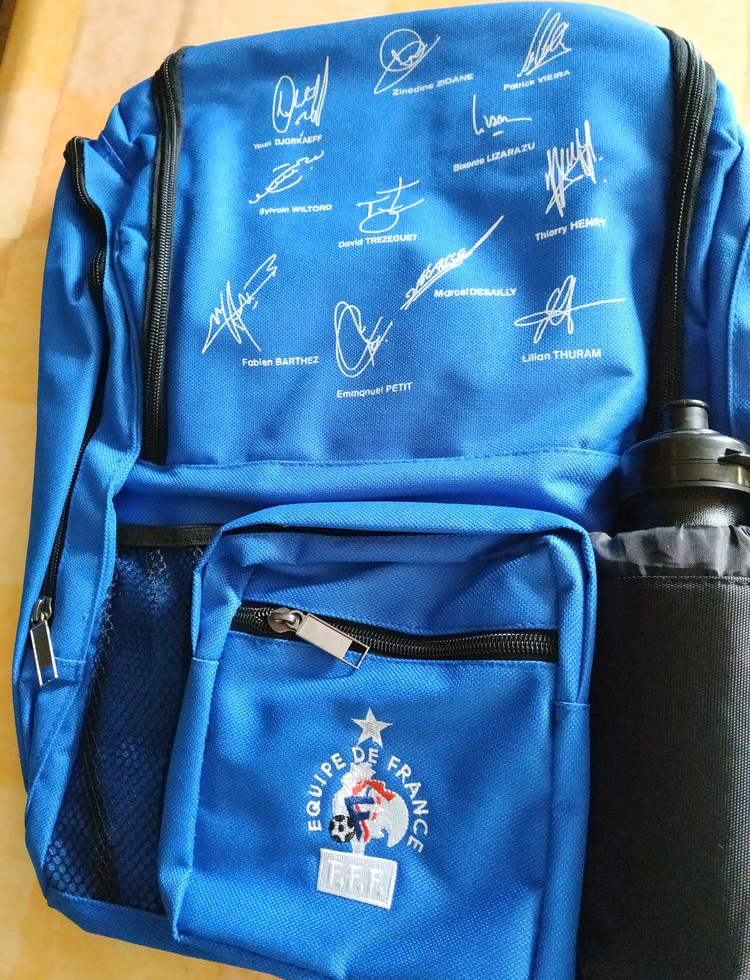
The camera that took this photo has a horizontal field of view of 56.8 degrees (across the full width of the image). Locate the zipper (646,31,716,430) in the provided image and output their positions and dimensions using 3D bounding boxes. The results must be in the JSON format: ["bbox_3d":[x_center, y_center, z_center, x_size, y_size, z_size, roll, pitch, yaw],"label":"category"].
[{"bbox_3d":[0.141,-0.117,0.322,0.025,0.030,0.205,9,78,-10],"label":"zipper"}]

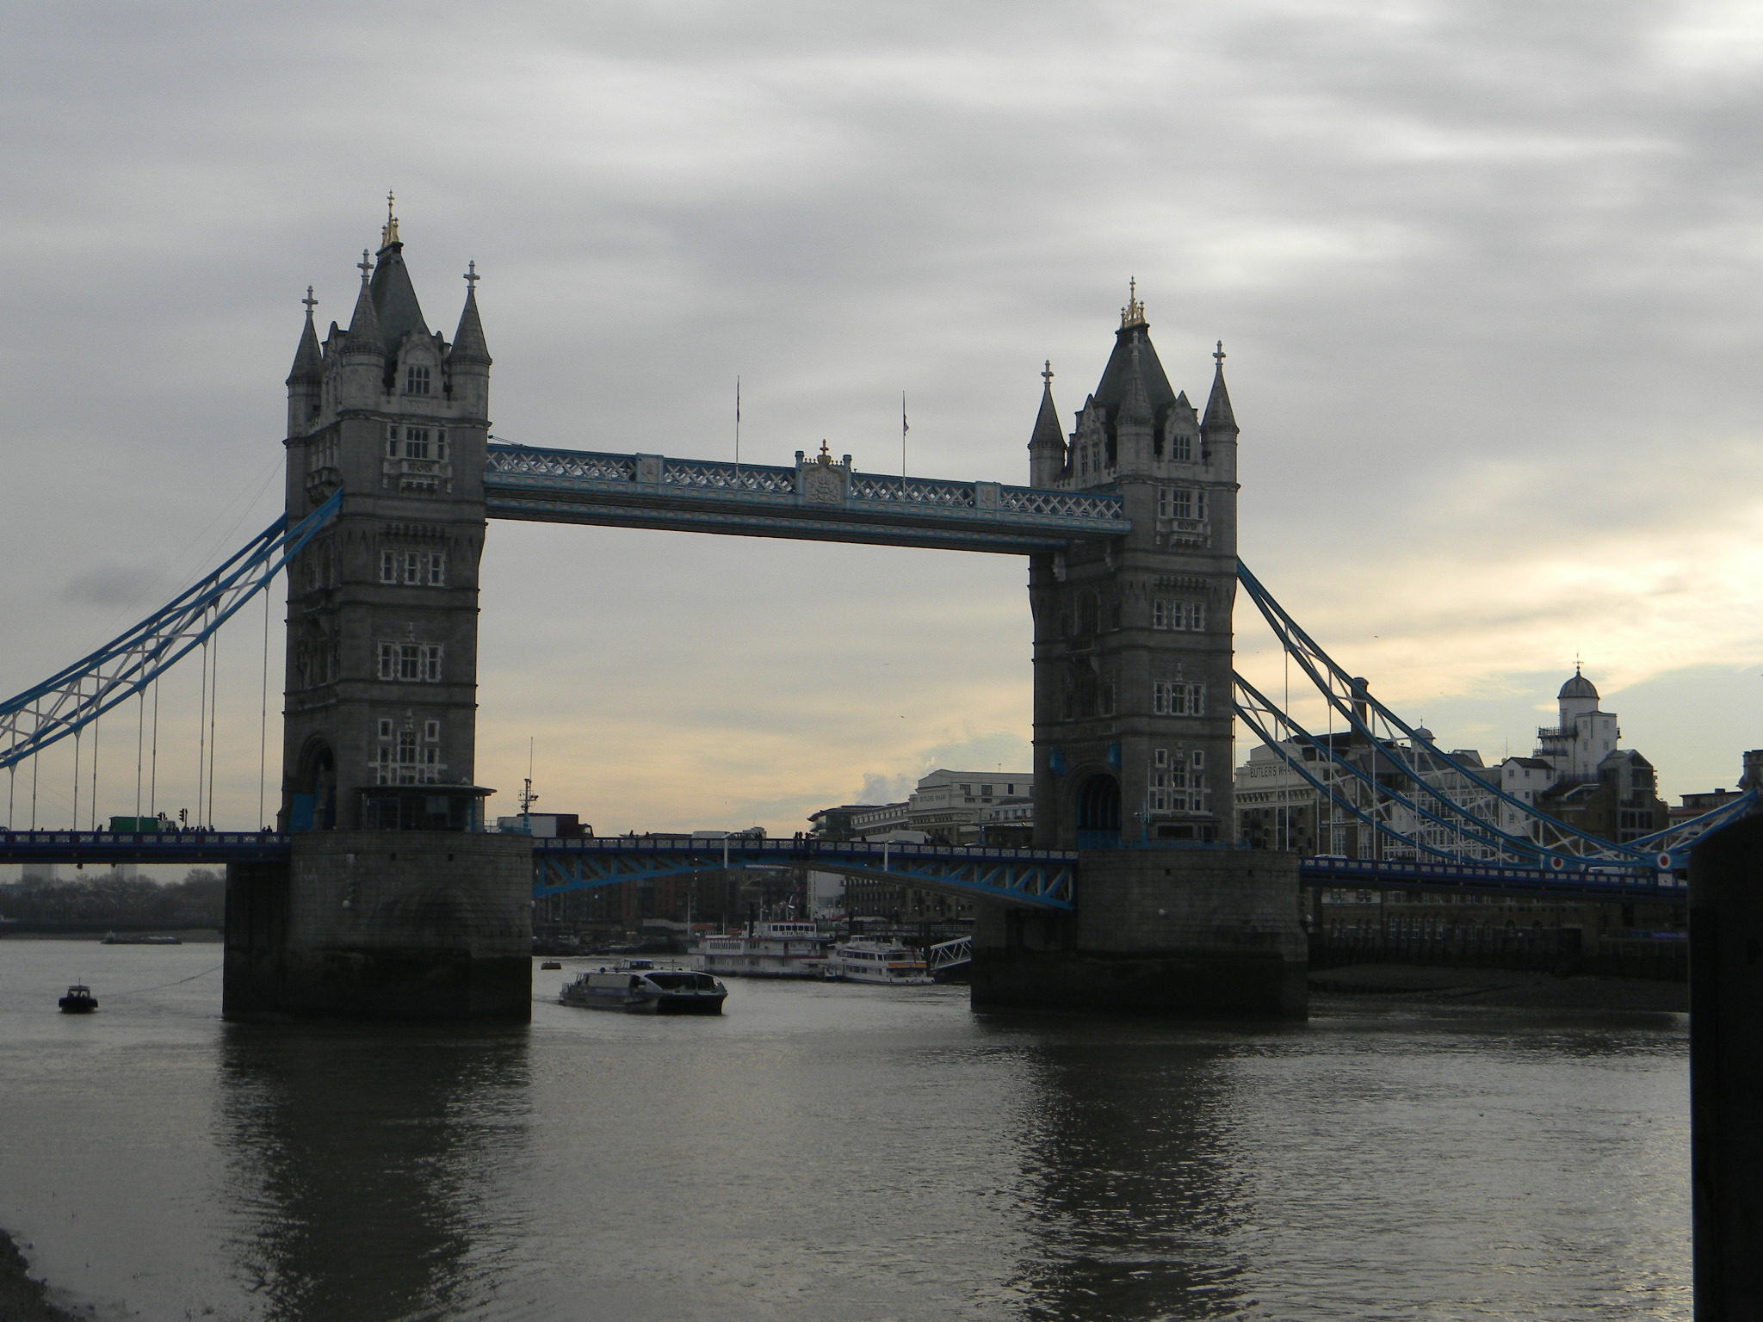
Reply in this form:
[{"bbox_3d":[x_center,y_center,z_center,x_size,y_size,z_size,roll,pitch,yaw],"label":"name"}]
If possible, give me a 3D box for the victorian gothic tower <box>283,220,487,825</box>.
[{"bbox_3d":[-46.889,-13.888,269.374,14.200,61.107,22.600,3,-6,-26],"label":"victorian gothic tower"}]

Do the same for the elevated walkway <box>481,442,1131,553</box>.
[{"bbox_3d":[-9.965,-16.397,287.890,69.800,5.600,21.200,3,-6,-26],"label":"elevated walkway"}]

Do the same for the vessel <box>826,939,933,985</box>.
[{"bbox_3d":[-0.300,44.181,421.678,6.500,6.900,27.000,3,-6,-26],"label":"vessel"}]

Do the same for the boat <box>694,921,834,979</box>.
[{"bbox_3d":[-18.947,45.671,454.272,8.500,9.300,38.000,3,-6,-26],"label":"boat"}]

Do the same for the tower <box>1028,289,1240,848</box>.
[{"bbox_3d":[26.893,-10.178,305.647,14.200,61.107,22.600,3,-6,-26],"label":"tower"}]

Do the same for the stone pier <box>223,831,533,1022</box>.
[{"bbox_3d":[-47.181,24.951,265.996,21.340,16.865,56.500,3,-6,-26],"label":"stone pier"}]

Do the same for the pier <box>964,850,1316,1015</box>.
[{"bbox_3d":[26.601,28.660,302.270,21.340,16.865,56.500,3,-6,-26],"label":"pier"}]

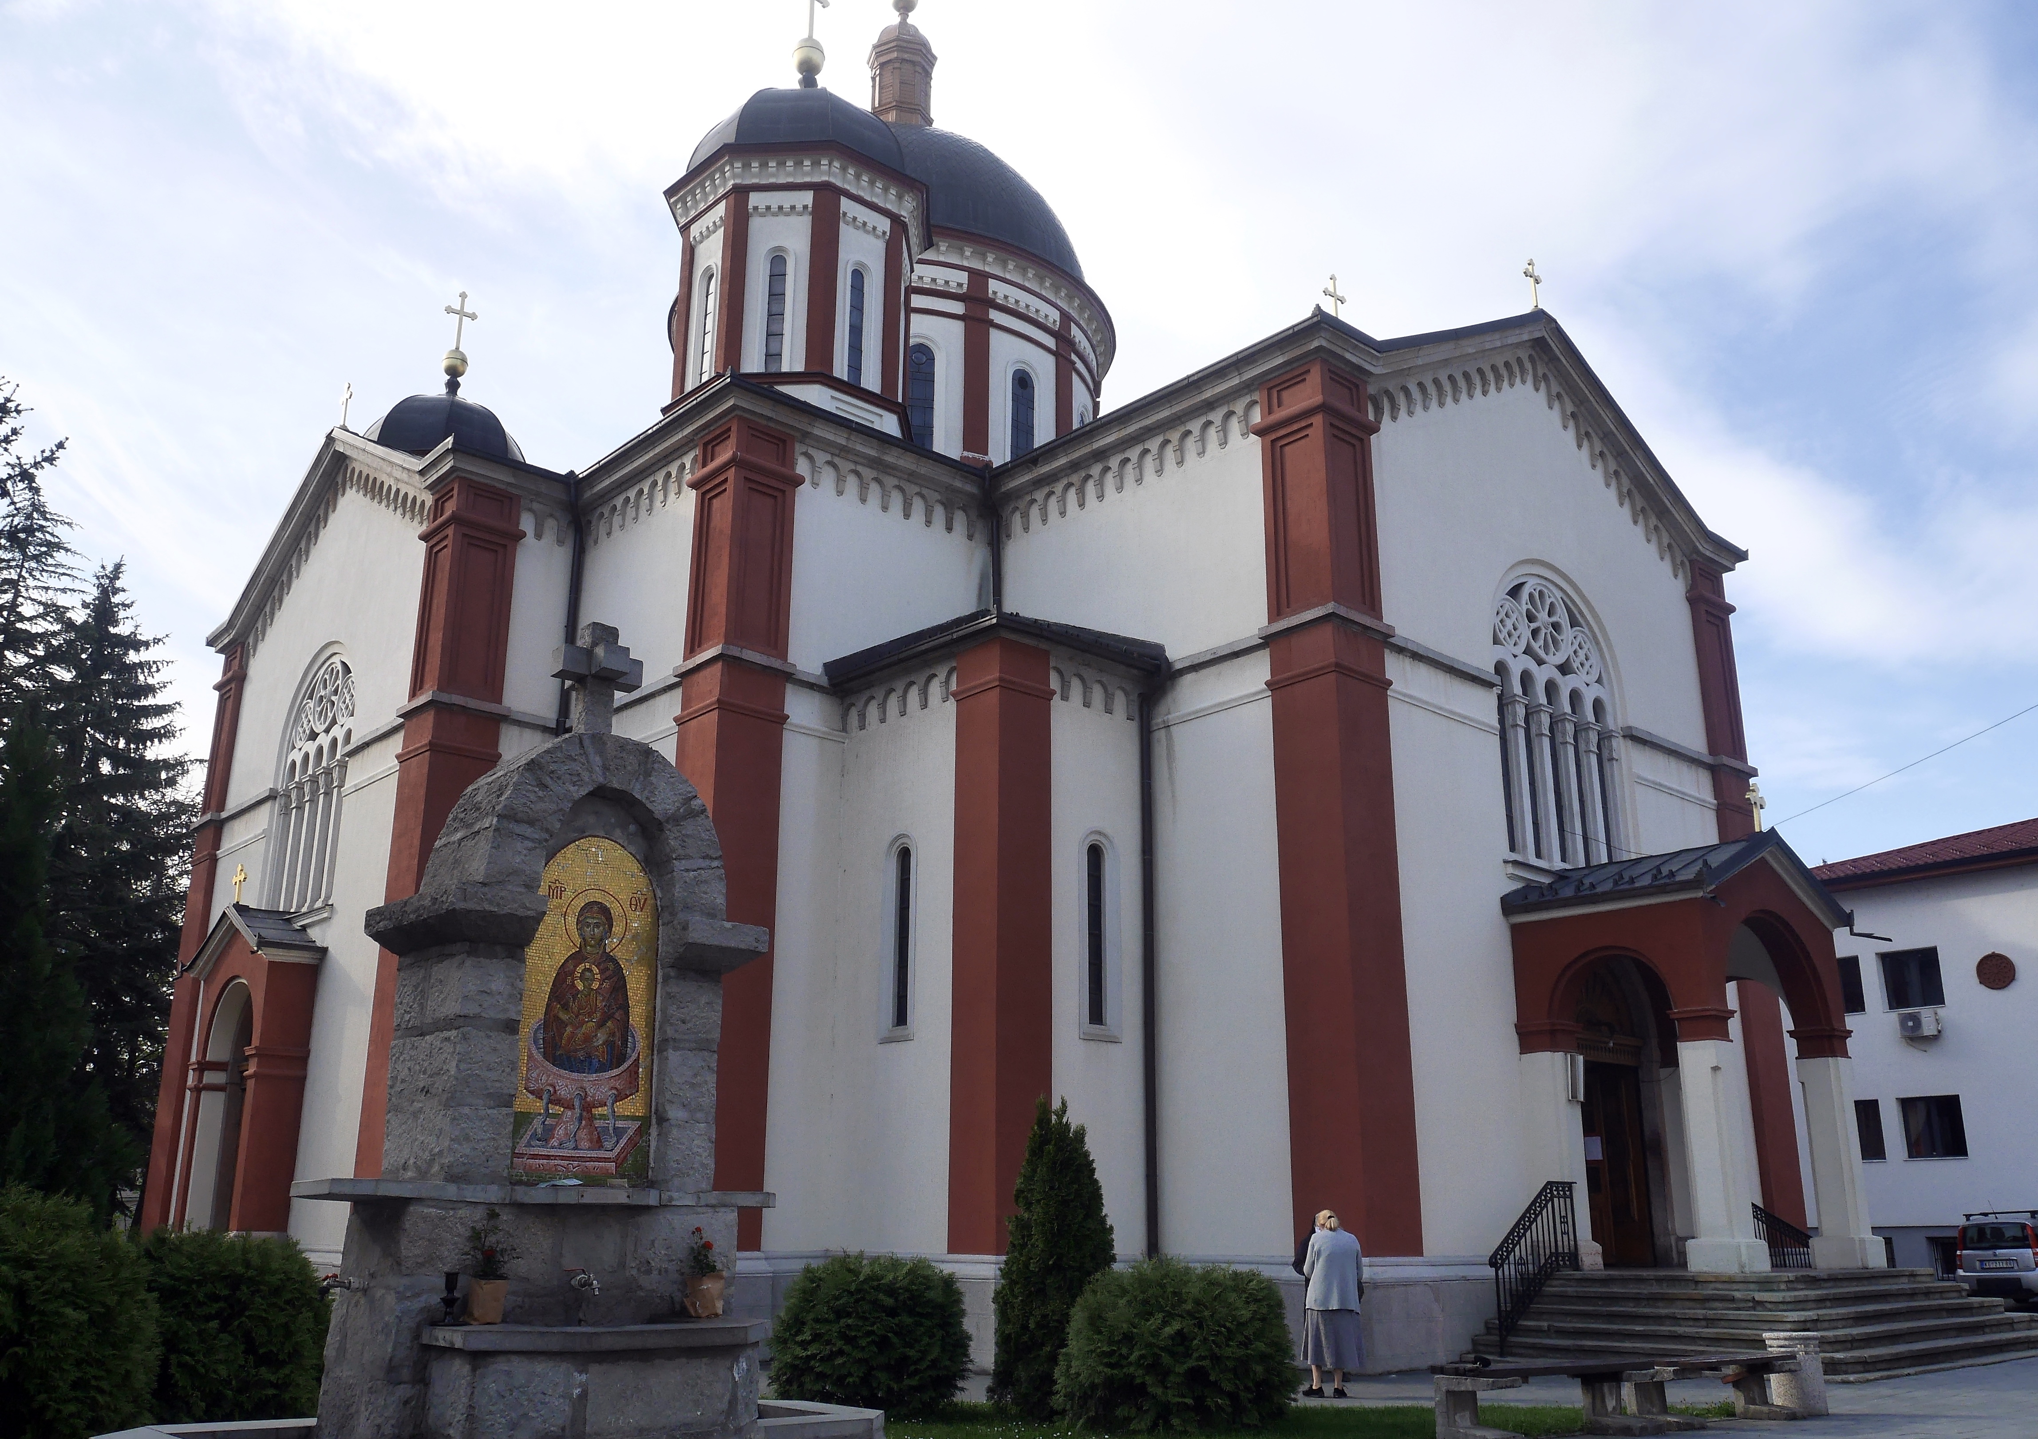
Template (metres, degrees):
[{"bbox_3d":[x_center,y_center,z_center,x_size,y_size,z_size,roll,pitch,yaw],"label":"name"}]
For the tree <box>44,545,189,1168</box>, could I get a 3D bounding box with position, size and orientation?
[{"bbox_3d":[-19.862,3.818,33.901,6.000,15.184,6.000,15,-22,-40],"label":"tree"}]

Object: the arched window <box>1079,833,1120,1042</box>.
[{"bbox_3d":[0.926,2.552,19.491,0.649,2.418,0.220,15,-22,-40],"label":"arched window"}]

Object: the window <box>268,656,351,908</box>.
[{"bbox_3d":[-10.967,1.045,25.668,0.400,4.300,3.102,15,-22,-40],"label":"window"}]

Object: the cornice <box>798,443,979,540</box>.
[{"bbox_3d":[-1.755,-3.174,23.270,3.306,0.640,0.250,15,-23,-39],"label":"cornice"}]

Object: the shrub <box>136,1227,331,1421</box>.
[{"bbox_3d":[-5.860,4.599,12.538,1.550,1.350,1.500,0,-17,0],"label":"shrub"}]

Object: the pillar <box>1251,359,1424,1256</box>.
[{"bbox_3d":[3.618,0.764,18.911,1.093,10.241,1.093,15,-22,-40],"label":"pillar"}]

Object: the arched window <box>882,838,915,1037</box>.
[{"bbox_3d":[-1.288,2.339,17.810,0.220,2.200,0.600,15,-23,-39],"label":"arched window"}]

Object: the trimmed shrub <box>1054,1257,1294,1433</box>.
[{"bbox_3d":[1.211,4.882,13.012,1.850,1.190,1.700,0,-17,0],"label":"trimmed shrub"}]

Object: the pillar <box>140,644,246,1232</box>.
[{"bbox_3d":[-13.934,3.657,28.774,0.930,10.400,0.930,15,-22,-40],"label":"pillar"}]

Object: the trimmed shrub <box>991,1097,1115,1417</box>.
[{"bbox_3d":[0.304,4.537,14.086,1.120,2.541,1.120,0,-17,1],"label":"trimmed shrub"}]

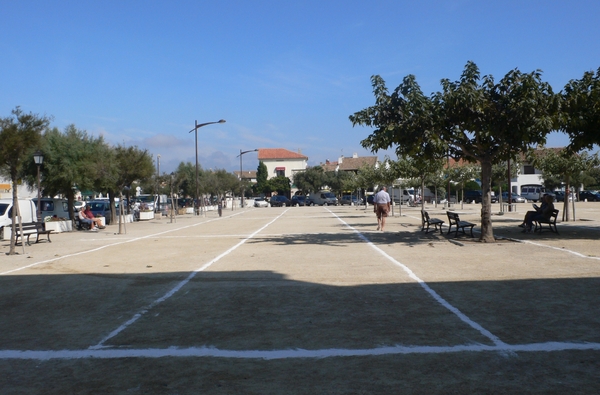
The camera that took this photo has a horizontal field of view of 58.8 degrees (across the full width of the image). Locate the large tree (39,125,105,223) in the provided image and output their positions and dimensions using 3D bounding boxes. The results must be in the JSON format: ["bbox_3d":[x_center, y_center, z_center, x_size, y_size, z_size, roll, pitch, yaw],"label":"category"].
[{"bbox_3d":[-11.320,-1.001,26.400,3.500,5.200,3.500,-1,0,0],"label":"large tree"}]

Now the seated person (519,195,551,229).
[{"bbox_3d":[8.026,0.540,18.200,1.050,1.280,0.520,-1,0,0],"label":"seated person"}]

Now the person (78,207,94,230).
[{"bbox_3d":[-10.382,1.052,26.197,0.850,1.180,0.500,-1,0,13],"label":"person"}]

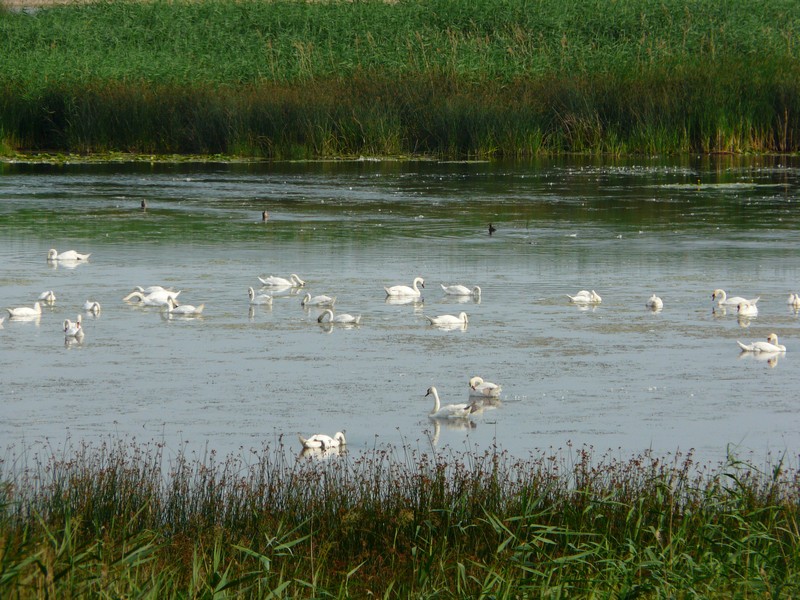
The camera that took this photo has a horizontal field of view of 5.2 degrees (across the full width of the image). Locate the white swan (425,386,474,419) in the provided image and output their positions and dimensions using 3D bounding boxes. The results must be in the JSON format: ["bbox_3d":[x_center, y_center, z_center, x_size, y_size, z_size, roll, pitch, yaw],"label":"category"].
[{"bbox_3d":[0.967,2.013,172.342,0.913,0.628,0.380,1,4,10],"label":"white swan"}]

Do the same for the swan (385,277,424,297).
[{"bbox_3d":[0.115,-0.335,214.800,1.040,0.480,0.430,1,4,15],"label":"swan"}]

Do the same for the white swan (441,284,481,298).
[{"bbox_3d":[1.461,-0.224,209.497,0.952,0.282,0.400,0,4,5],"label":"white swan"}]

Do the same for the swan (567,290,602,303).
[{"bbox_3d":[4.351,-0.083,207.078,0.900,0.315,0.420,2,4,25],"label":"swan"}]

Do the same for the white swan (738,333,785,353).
[{"bbox_3d":[8.145,0.949,197.645,1.100,0.450,0.450,0,4,3],"label":"white swan"}]

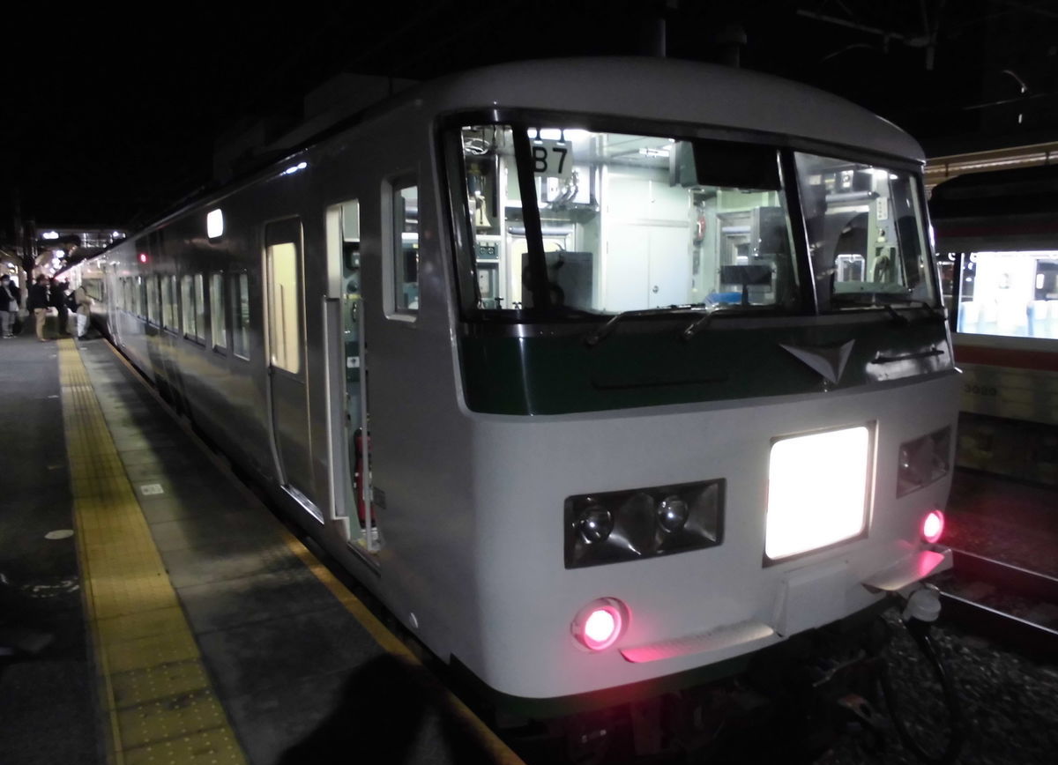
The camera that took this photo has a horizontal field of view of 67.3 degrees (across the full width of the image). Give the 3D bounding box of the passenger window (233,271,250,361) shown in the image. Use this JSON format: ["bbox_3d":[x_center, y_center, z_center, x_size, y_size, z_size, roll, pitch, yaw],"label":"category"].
[{"bbox_3d":[-2.153,-0.504,5.951,0.050,0.640,0.590,-5,9,-30],"label":"passenger window"}]

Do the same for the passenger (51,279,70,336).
[{"bbox_3d":[-13.251,-2.136,22.512,0.420,1.620,0.480,-5,9,-30],"label":"passenger"}]

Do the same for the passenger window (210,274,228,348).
[{"bbox_3d":[-2.632,-0.600,6.753,0.050,0.660,0.630,-5,9,-30],"label":"passenger window"}]

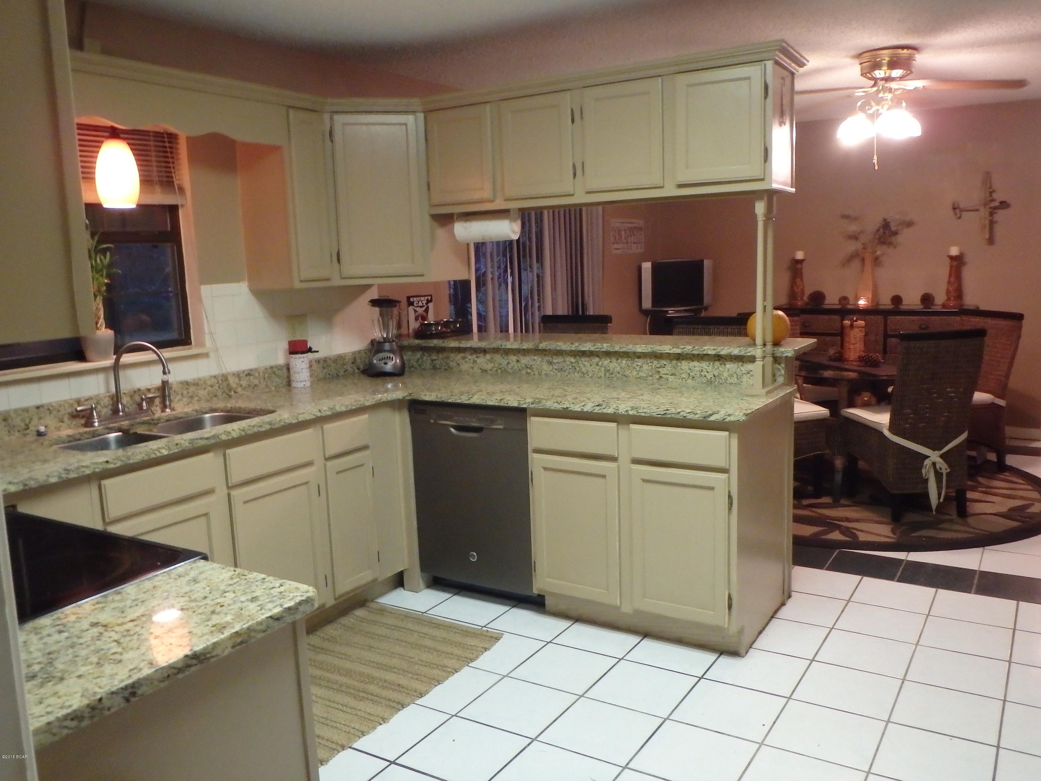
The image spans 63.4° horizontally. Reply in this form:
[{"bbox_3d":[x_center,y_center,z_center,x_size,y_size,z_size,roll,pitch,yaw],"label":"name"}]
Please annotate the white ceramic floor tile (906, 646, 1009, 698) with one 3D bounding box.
[{"bbox_3d":[1.482,0.953,2.851,0.303,0.010,0.303,3,10,33],"label":"white ceramic floor tile"}]

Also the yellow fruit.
[{"bbox_3d":[1.059,-0.270,3.591,0.190,0.155,0.190,3,10,32],"label":"yellow fruit"}]

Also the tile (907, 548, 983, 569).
[{"bbox_3d":[2.048,0.794,4.062,0.305,0.010,0.320,3,10,32],"label":"tile"}]

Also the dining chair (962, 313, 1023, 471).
[{"bbox_3d":[2.917,0.003,5.679,0.640,1.040,0.500,-4,8,-15],"label":"dining chair"}]

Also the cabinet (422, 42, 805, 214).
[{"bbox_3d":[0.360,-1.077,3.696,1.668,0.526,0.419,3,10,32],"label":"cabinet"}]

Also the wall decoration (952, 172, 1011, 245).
[{"bbox_3d":[3.509,-1.383,6.420,0.390,0.550,0.080,3,10,32],"label":"wall decoration"}]

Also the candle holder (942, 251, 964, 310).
[{"bbox_3d":[3.141,-0.809,6.113,0.135,0.445,0.135,3,10,33],"label":"candle holder"}]

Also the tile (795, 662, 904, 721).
[{"bbox_3d":[1.100,1.010,2.835,0.299,0.012,0.299,3,10,32],"label":"tile"}]

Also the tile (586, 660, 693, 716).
[{"bbox_3d":[0.420,1.029,2.909,0.299,0.012,0.299,3,10,32],"label":"tile"}]

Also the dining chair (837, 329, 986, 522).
[{"bbox_3d":[2.189,0.163,4.713,0.470,1.020,0.630,-3,8,-3],"label":"dining chair"}]

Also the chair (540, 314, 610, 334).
[{"bbox_3d":[0.511,0.040,5.724,0.500,1.050,0.600,3,10,33],"label":"chair"}]

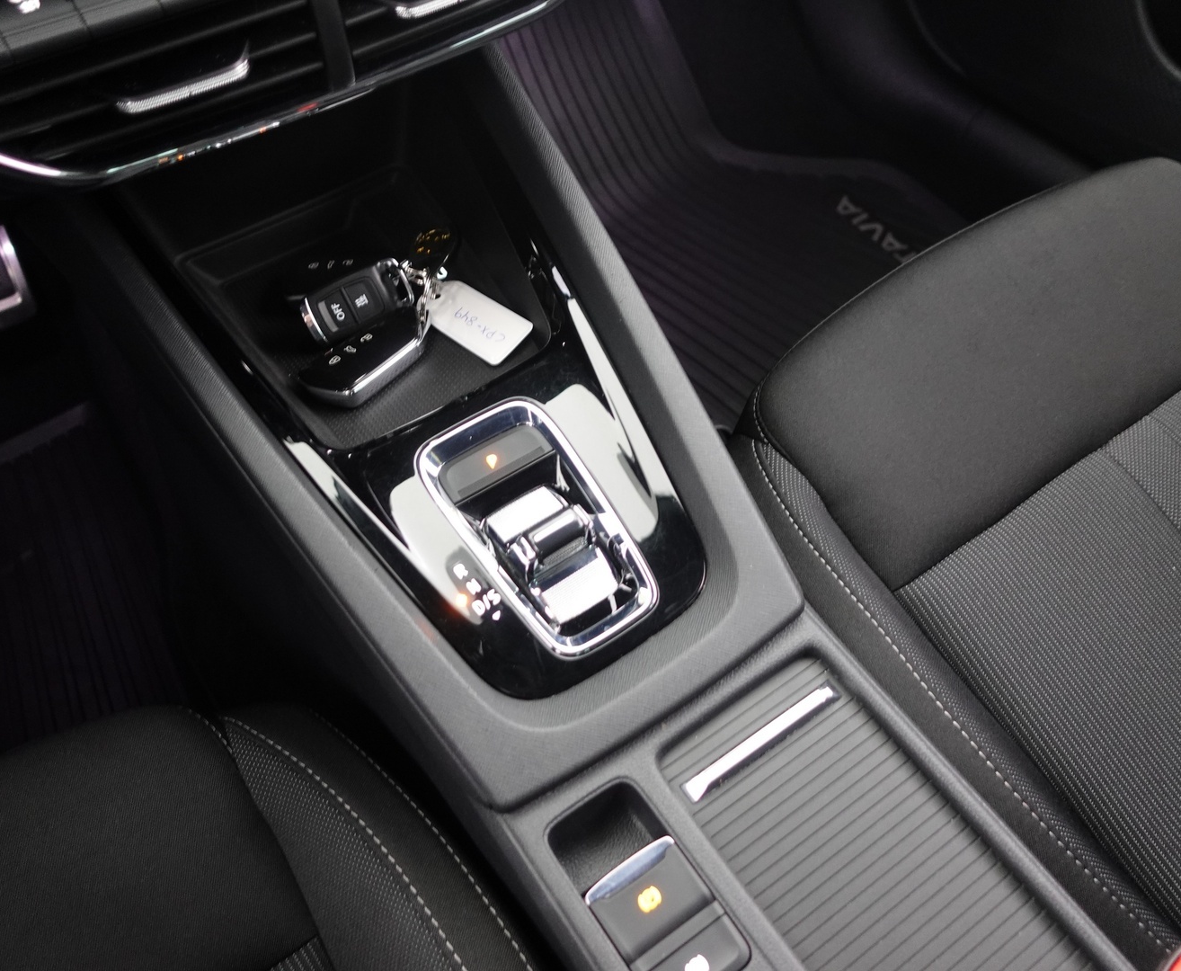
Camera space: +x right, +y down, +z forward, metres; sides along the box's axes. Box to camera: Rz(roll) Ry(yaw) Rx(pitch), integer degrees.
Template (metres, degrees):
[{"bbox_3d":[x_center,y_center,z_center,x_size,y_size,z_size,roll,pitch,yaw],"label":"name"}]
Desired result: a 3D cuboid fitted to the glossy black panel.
[{"bbox_3d":[-0.082,-0.061,0.566,0.238,0.040,0.375,-30,79,-18],"label":"glossy black panel"}]

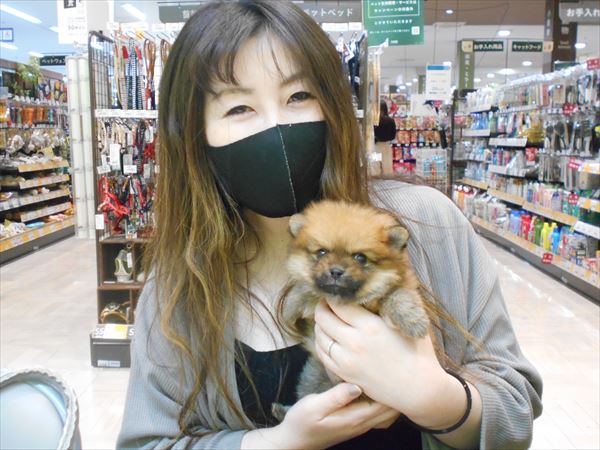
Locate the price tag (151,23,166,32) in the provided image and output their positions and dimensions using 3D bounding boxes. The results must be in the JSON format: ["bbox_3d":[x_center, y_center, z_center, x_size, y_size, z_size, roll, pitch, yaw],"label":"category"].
[{"bbox_3d":[-0.633,-0.884,3.030,0.058,0.034,0.005,0,7,1],"label":"price tag"}]

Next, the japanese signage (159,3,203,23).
[{"bbox_3d":[-0.750,-1.455,4.650,0.440,0.130,0.015,0,7,1],"label":"japanese signage"}]

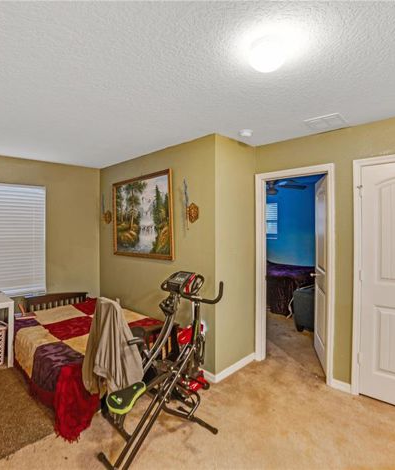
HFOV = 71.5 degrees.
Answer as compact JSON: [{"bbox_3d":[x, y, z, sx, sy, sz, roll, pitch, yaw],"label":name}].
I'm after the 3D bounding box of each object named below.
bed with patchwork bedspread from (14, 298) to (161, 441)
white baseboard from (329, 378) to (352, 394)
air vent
[{"bbox_3d":[-1.180,1.157,2.900,1.100,0.550,1.720,-1,1,-43],"label":"bed with patchwork bedspread"},{"bbox_3d":[1.333,1.399,2.530,0.160,0.082,0.020,1,1,39],"label":"white baseboard"},{"bbox_3d":[1.141,-0.990,2.435,0.285,0.030,0.290,1,1,38],"label":"air vent"}]

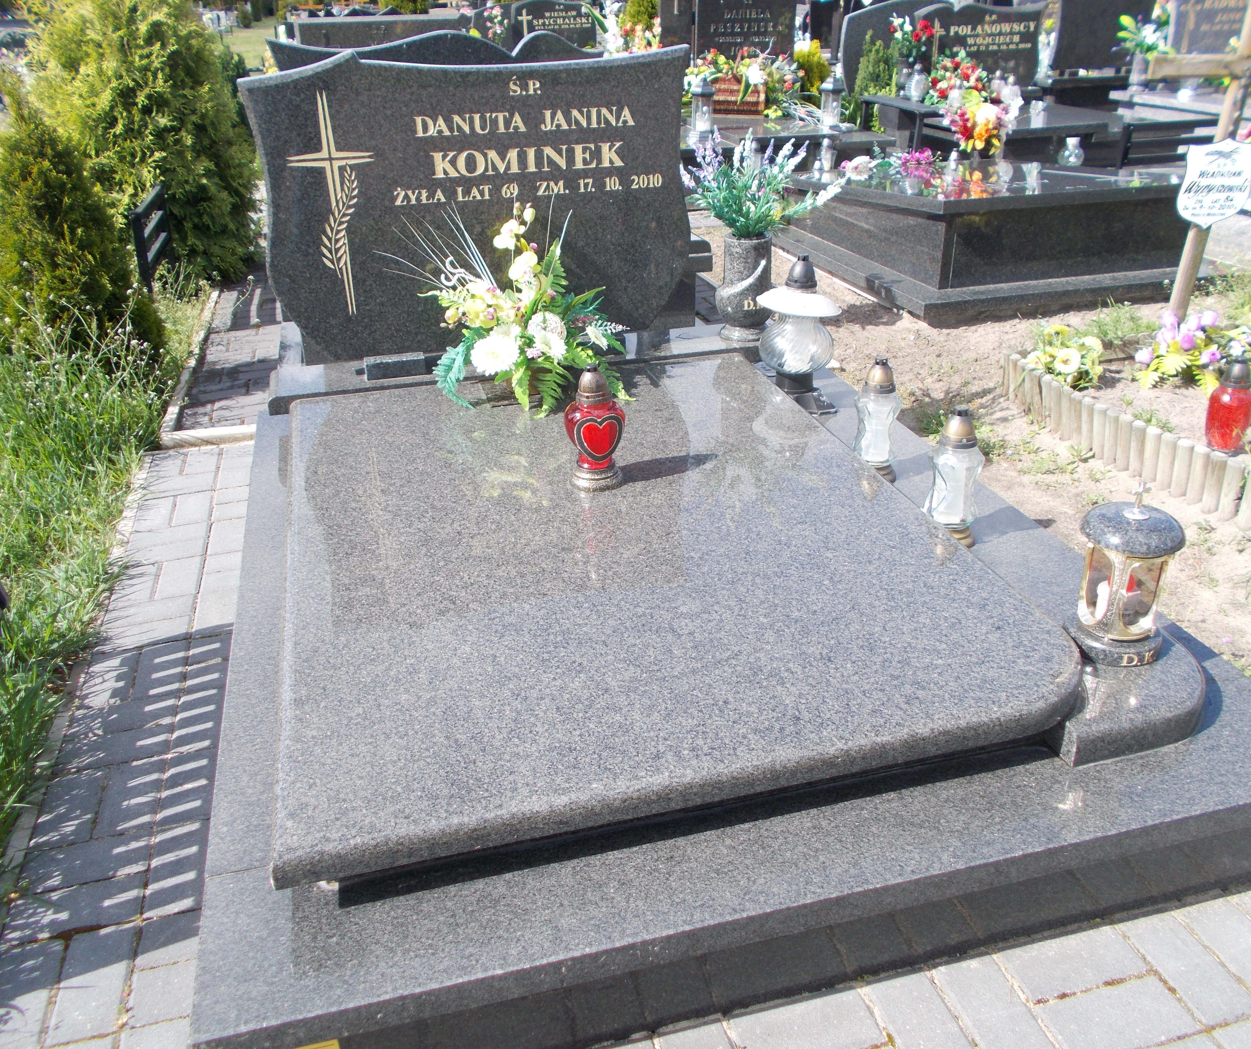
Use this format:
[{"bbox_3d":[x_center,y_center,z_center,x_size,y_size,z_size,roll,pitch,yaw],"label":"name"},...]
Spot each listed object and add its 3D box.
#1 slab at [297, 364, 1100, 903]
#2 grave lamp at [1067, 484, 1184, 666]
[{"bbox_3d":[-0.051,-0.021,2.147,1.237,0.050,1.675,-8,28,-13],"label":"slab"},{"bbox_3d":[0.786,0.073,1.648,0.165,0.270,0.165,-8,28,-13],"label":"grave lamp"}]

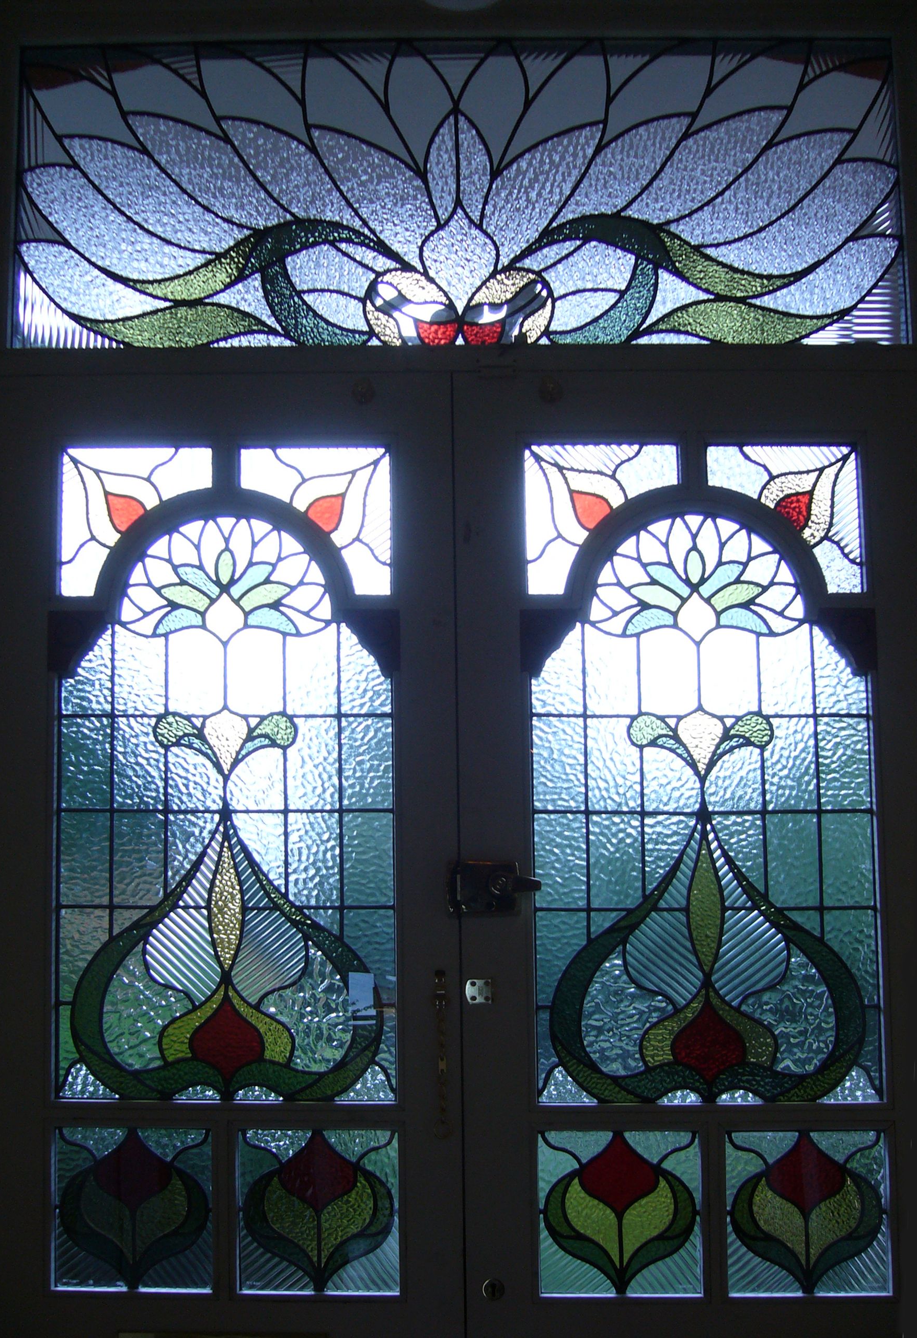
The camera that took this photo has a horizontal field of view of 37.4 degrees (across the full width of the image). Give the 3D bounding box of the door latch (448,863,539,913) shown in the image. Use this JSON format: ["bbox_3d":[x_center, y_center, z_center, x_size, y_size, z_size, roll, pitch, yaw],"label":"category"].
[{"bbox_3d":[0.051,0.316,1.952,0.135,0.074,0.050,0,-4,1],"label":"door latch"}]

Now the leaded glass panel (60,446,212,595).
[{"bbox_3d":[-0.482,-0.221,2.023,0.229,0.226,0.030,0,-4,1],"label":"leaded glass panel"}]

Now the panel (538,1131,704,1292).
[{"bbox_3d":[0.232,0.781,1.941,0.234,0.232,0.030,0,-4,1],"label":"panel"}]

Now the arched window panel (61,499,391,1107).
[{"bbox_3d":[-0.341,0.199,1.991,0.500,0.861,0.030,0,-4,1],"label":"arched window panel"}]

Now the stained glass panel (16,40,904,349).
[{"bbox_3d":[0.002,-0.721,2.051,1.354,0.476,0.030,0,-4,1],"label":"stained glass panel"}]

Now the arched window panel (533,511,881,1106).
[{"bbox_3d":[0.365,0.197,1.980,0.510,0.864,0.030,0,-4,1],"label":"arched window panel"}]

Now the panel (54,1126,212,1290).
[{"bbox_3d":[-0.470,0.780,1.952,0.232,0.229,0.030,0,-4,1],"label":"panel"}]

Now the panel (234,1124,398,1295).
[{"bbox_3d":[-0.202,0.780,1.948,0.234,0.232,0.030,0,-4,1],"label":"panel"}]

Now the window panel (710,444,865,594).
[{"bbox_3d":[0.485,-0.223,2.009,0.232,0.223,0.030,0,-4,1],"label":"window panel"}]

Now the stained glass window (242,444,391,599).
[{"bbox_3d":[-0.202,-0.209,1.913,0.213,0.213,0.020,0,-5,0],"label":"stained glass window"}]

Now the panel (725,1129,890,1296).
[{"bbox_3d":[0.500,0.778,1.937,0.234,0.231,0.030,0,-4,1],"label":"panel"}]

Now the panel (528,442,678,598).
[{"bbox_3d":[0.215,-0.223,2.025,0.230,0.228,0.025,-1,-5,1],"label":"panel"}]

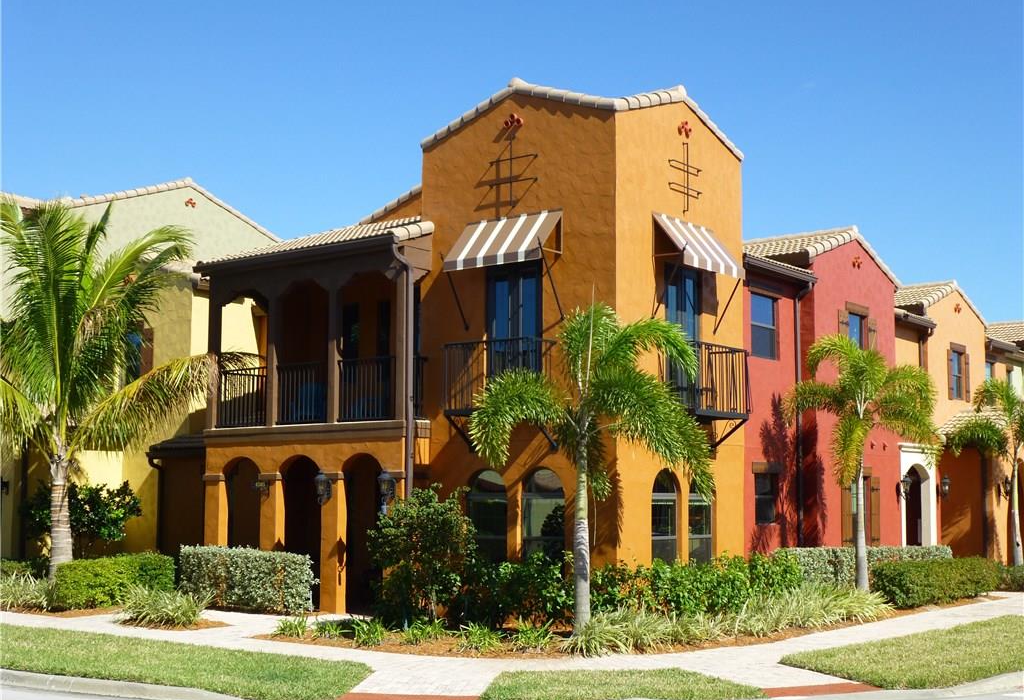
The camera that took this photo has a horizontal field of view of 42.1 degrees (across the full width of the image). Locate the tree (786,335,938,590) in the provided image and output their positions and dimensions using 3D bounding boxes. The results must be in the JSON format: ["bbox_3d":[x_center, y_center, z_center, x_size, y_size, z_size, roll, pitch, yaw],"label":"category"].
[{"bbox_3d":[6.173,2.168,23.220,2.557,4.756,2.557,-5,-8,38],"label":"tree"}]

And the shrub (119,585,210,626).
[{"bbox_3d":[-5.402,3.953,20.840,1.316,0.583,1.316,-5,-8,38],"label":"shrub"}]

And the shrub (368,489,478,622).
[{"bbox_3d":[-1.357,3.223,21.024,1.617,2.106,1.504,0,-6,0],"label":"shrub"}]

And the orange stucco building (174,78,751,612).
[{"bbox_3d":[-1.015,0.280,24.238,9.438,8.686,4.813,-5,-8,38],"label":"orange stucco building"}]

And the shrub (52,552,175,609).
[{"bbox_3d":[-7.159,4.168,23.866,0.996,0.827,1.692,-5,-8,38],"label":"shrub"}]

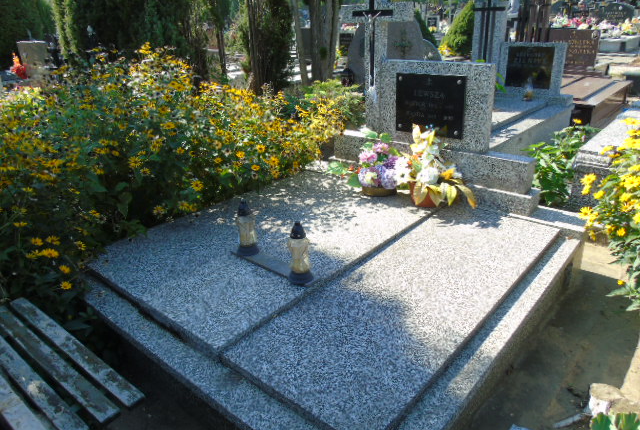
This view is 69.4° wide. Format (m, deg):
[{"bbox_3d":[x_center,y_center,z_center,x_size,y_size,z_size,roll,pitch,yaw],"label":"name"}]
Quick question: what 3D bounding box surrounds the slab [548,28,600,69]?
[{"bbox_3d":[3.802,-2.483,6.961,0.695,0.562,0.095,17,30,38],"label":"slab"}]

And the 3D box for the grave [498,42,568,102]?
[{"bbox_3d":[2.274,-1.569,4.961,0.671,0.522,0.084,17,30,38],"label":"grave"}]

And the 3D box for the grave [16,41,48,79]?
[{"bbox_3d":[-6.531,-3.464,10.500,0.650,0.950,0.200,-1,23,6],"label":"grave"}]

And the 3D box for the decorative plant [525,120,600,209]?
[{"bbox_3d":[1.863,-0.380,3.550,0.470,0.620,0.450,16,30,39],"label":"decorative plant"}]

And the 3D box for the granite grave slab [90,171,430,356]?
[{"bbox_3d":[-0.214,0.088,2.479,1.097,0.058,1.669,17,30,38],"label":"granite grave slab"}]

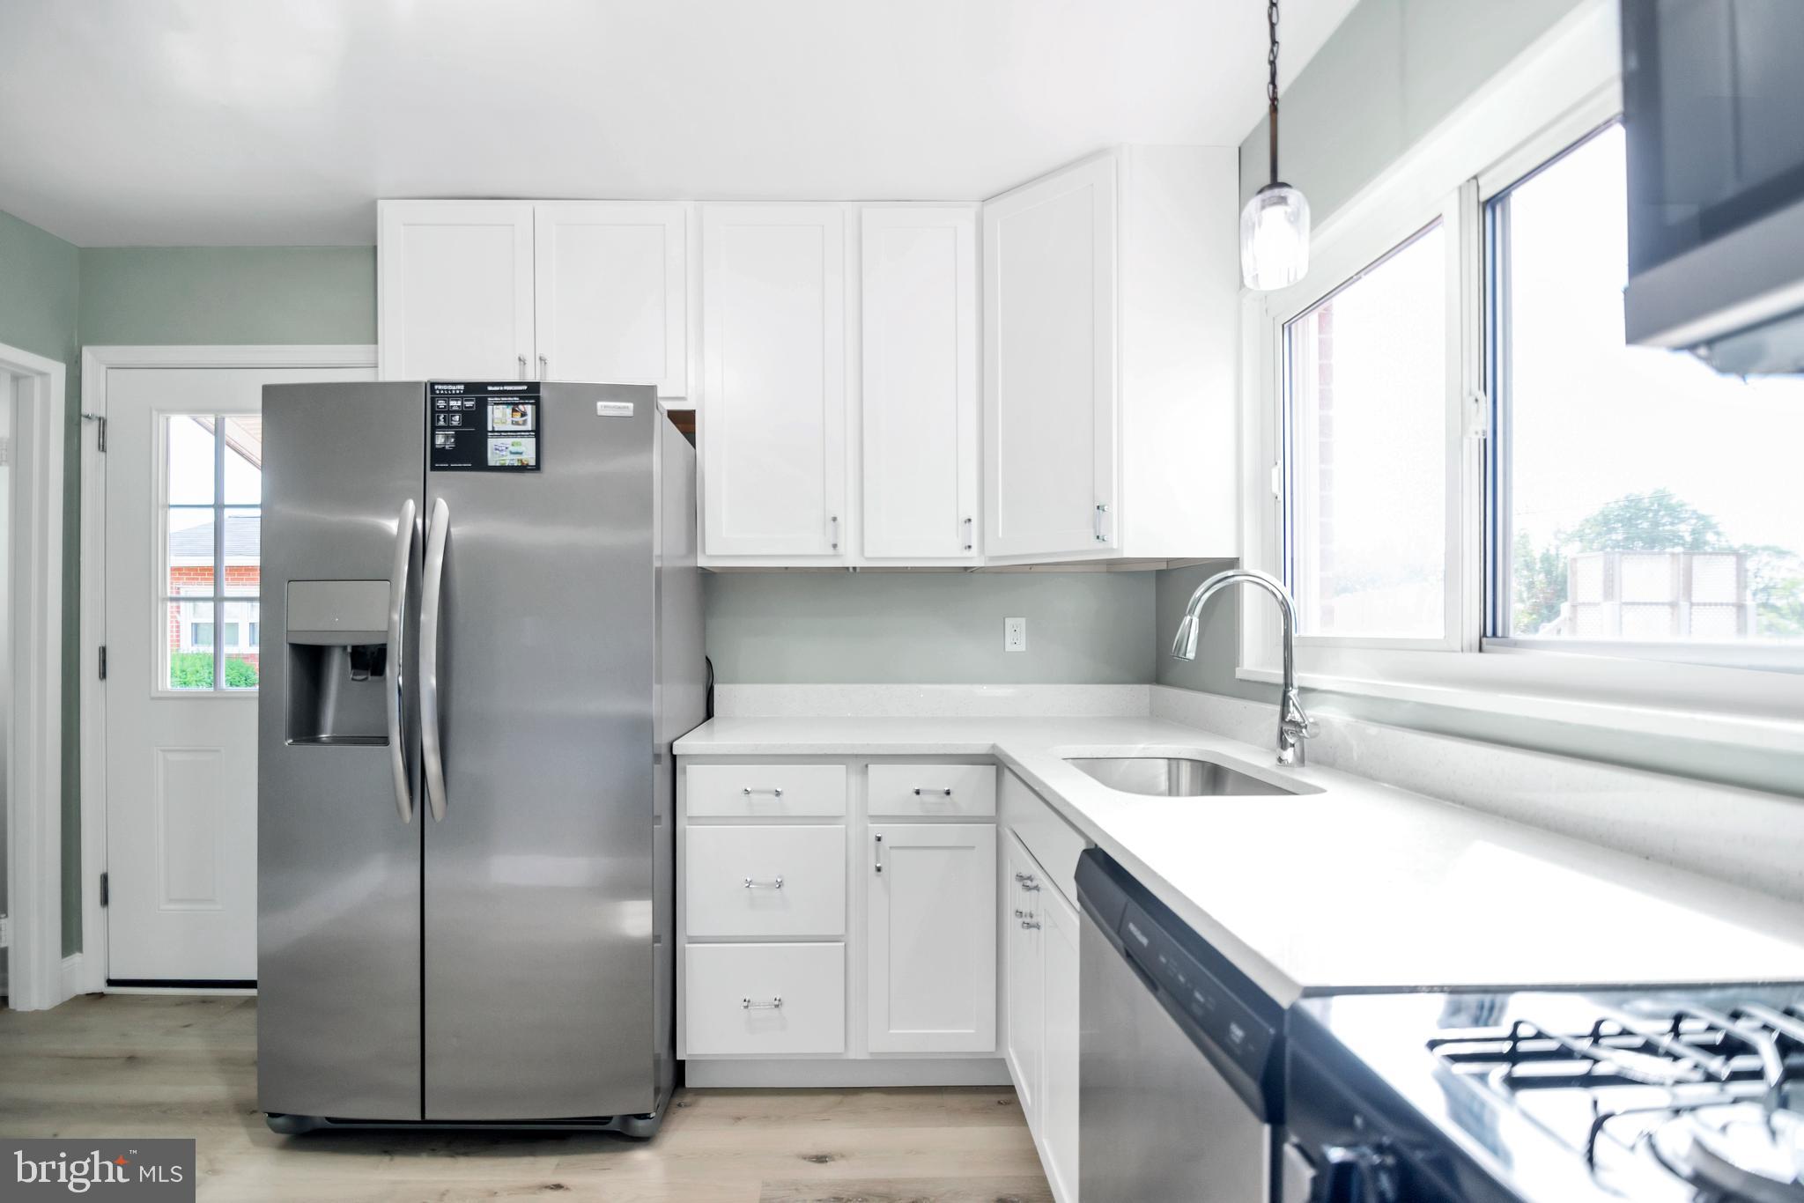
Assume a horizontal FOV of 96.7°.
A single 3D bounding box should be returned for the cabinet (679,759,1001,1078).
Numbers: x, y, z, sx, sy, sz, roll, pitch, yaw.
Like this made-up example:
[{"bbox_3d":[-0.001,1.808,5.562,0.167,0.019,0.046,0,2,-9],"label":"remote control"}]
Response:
[{"bbox_3d":[-0.163,0.840,2.345,0.835,0.875,0.620,0,-1,-1],"label":"cabinet"}]

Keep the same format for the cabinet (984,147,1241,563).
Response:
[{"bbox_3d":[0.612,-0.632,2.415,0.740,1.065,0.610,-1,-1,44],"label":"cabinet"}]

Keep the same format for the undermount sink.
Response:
[{"bbox_3d":[0.575,0.485,1.740,0.410,0.210,0.630,0,-1,1],"label":"undermount sink"}]

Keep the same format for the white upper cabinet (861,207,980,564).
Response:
[{"bbox_3d":[0.043,-0.631,2.502,0.375,1.060,0.325,0,-1,-1],"label":"white upper cabinet"}]

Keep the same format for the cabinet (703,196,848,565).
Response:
[{"bbox_3d":[-0.375,-0.632,2.502,0.445,1.060,0.325,0,-1,-1],"label":"cabinet"}]

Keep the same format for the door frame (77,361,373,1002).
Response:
[{"bbox_3d":[-2.205,0.250,2.685,0.900,2.035,0.050,0,-1,-1],"label":"door frame"}]

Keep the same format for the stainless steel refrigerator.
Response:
[{"bbox_3d":[-1.020,0.385,2.150,0.920,1.775,0.780,0,-1,-1],"label":"stainless steel refrigerator"}]

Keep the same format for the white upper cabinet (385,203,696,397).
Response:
[{"bbox_3d":[-1.067,-0.863,2.502,0.925,0.610,0.325,0,-1,-1],"label":"white upper cabinet"}]

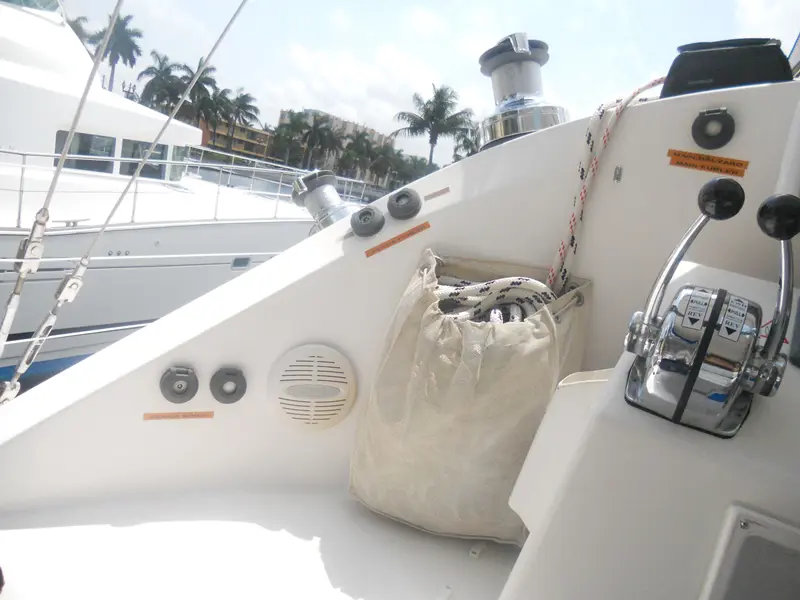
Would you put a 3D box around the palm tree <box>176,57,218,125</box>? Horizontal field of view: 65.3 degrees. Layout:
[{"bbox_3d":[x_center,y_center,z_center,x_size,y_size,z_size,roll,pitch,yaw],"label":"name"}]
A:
[{"bbox_3d":[-23.950,-21.916,73.213,4.800,12.300,4.800,8,11,0],"label":"palm tree"}]

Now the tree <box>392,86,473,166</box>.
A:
[{"bbox_3d":[2.017,-10.711,43.844,5.500,8.500,5.500,8,11,0],"label":"tree"}]

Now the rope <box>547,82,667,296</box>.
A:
[{"bbox_3d":[0.372,-0.205,1.130,0.150,0.365,0.100,12,12,19],"label":"rope"}]

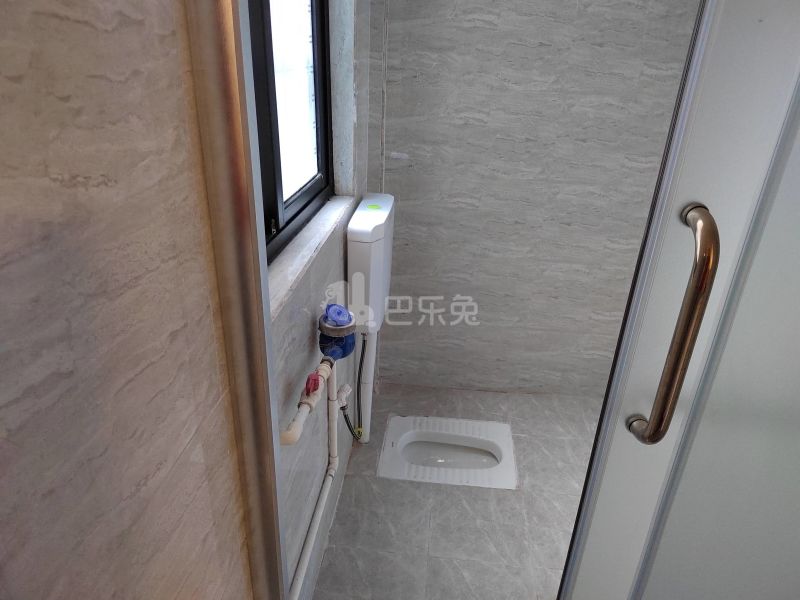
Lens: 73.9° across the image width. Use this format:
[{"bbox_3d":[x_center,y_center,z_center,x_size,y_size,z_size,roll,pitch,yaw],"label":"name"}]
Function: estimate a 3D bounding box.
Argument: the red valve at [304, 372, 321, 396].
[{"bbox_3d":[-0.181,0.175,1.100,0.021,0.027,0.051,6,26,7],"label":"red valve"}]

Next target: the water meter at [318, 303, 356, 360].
[{"bbox_3d":[-0.142,0.073,1.218,0.086,0.128,0.125,4,24,4],"label":"water meter"}]

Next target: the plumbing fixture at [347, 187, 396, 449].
[{"bbox_3d":[-0.103,0.117,1.894,0.108,0.900,0.420,4,24,4],"label":"plumbing fixture"}]

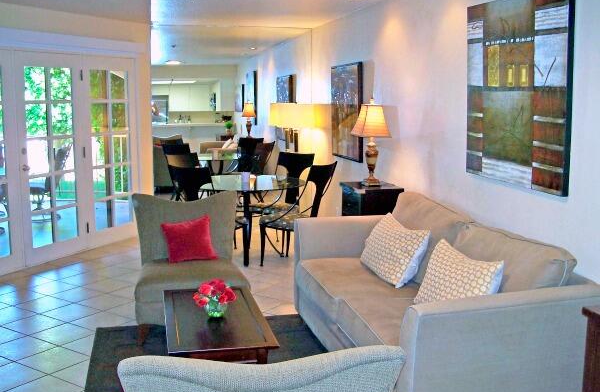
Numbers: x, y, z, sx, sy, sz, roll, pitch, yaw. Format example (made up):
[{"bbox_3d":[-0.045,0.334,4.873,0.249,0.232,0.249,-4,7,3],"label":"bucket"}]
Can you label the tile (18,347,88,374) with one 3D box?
[{"bbox_3d":[-1.485,0.995,3.875,0.311,0.010,0.311,6,10,31],"label":"tile"}]

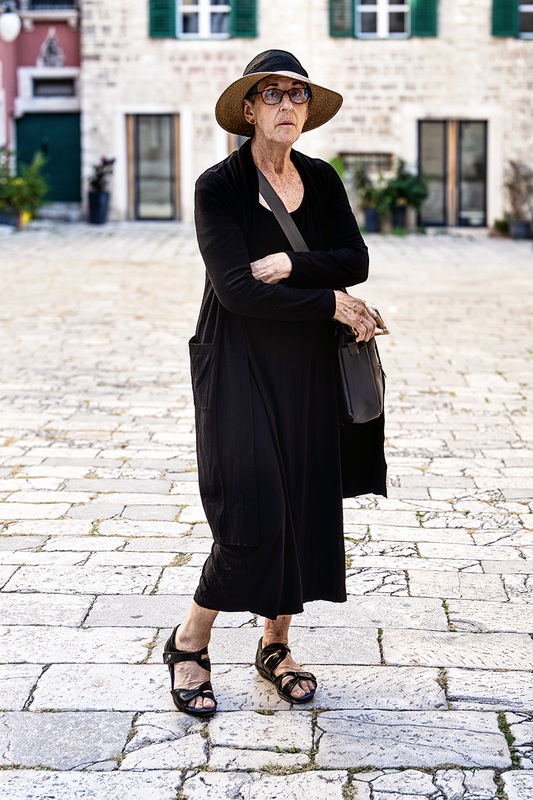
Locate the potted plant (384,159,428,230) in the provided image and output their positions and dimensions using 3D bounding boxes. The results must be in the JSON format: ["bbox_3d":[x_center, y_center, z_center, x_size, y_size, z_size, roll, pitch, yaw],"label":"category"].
[{"bbox_3d":[2.547,-3.766,22.800,0.820,1.300,0.780,-1,12,-4],"label":"potted plant"}]

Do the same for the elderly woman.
[{"bbox_3d":[0.016,-0.054,3.290,0.520,1.690,0.430,-4,12,-18],"label":"elderly woman"}]

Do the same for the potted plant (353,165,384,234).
[{"bbox_3d":[1.879,-3.693,22.800,0.540,1.230,0.520,-1,12,-4],"label":"potted plant"}]

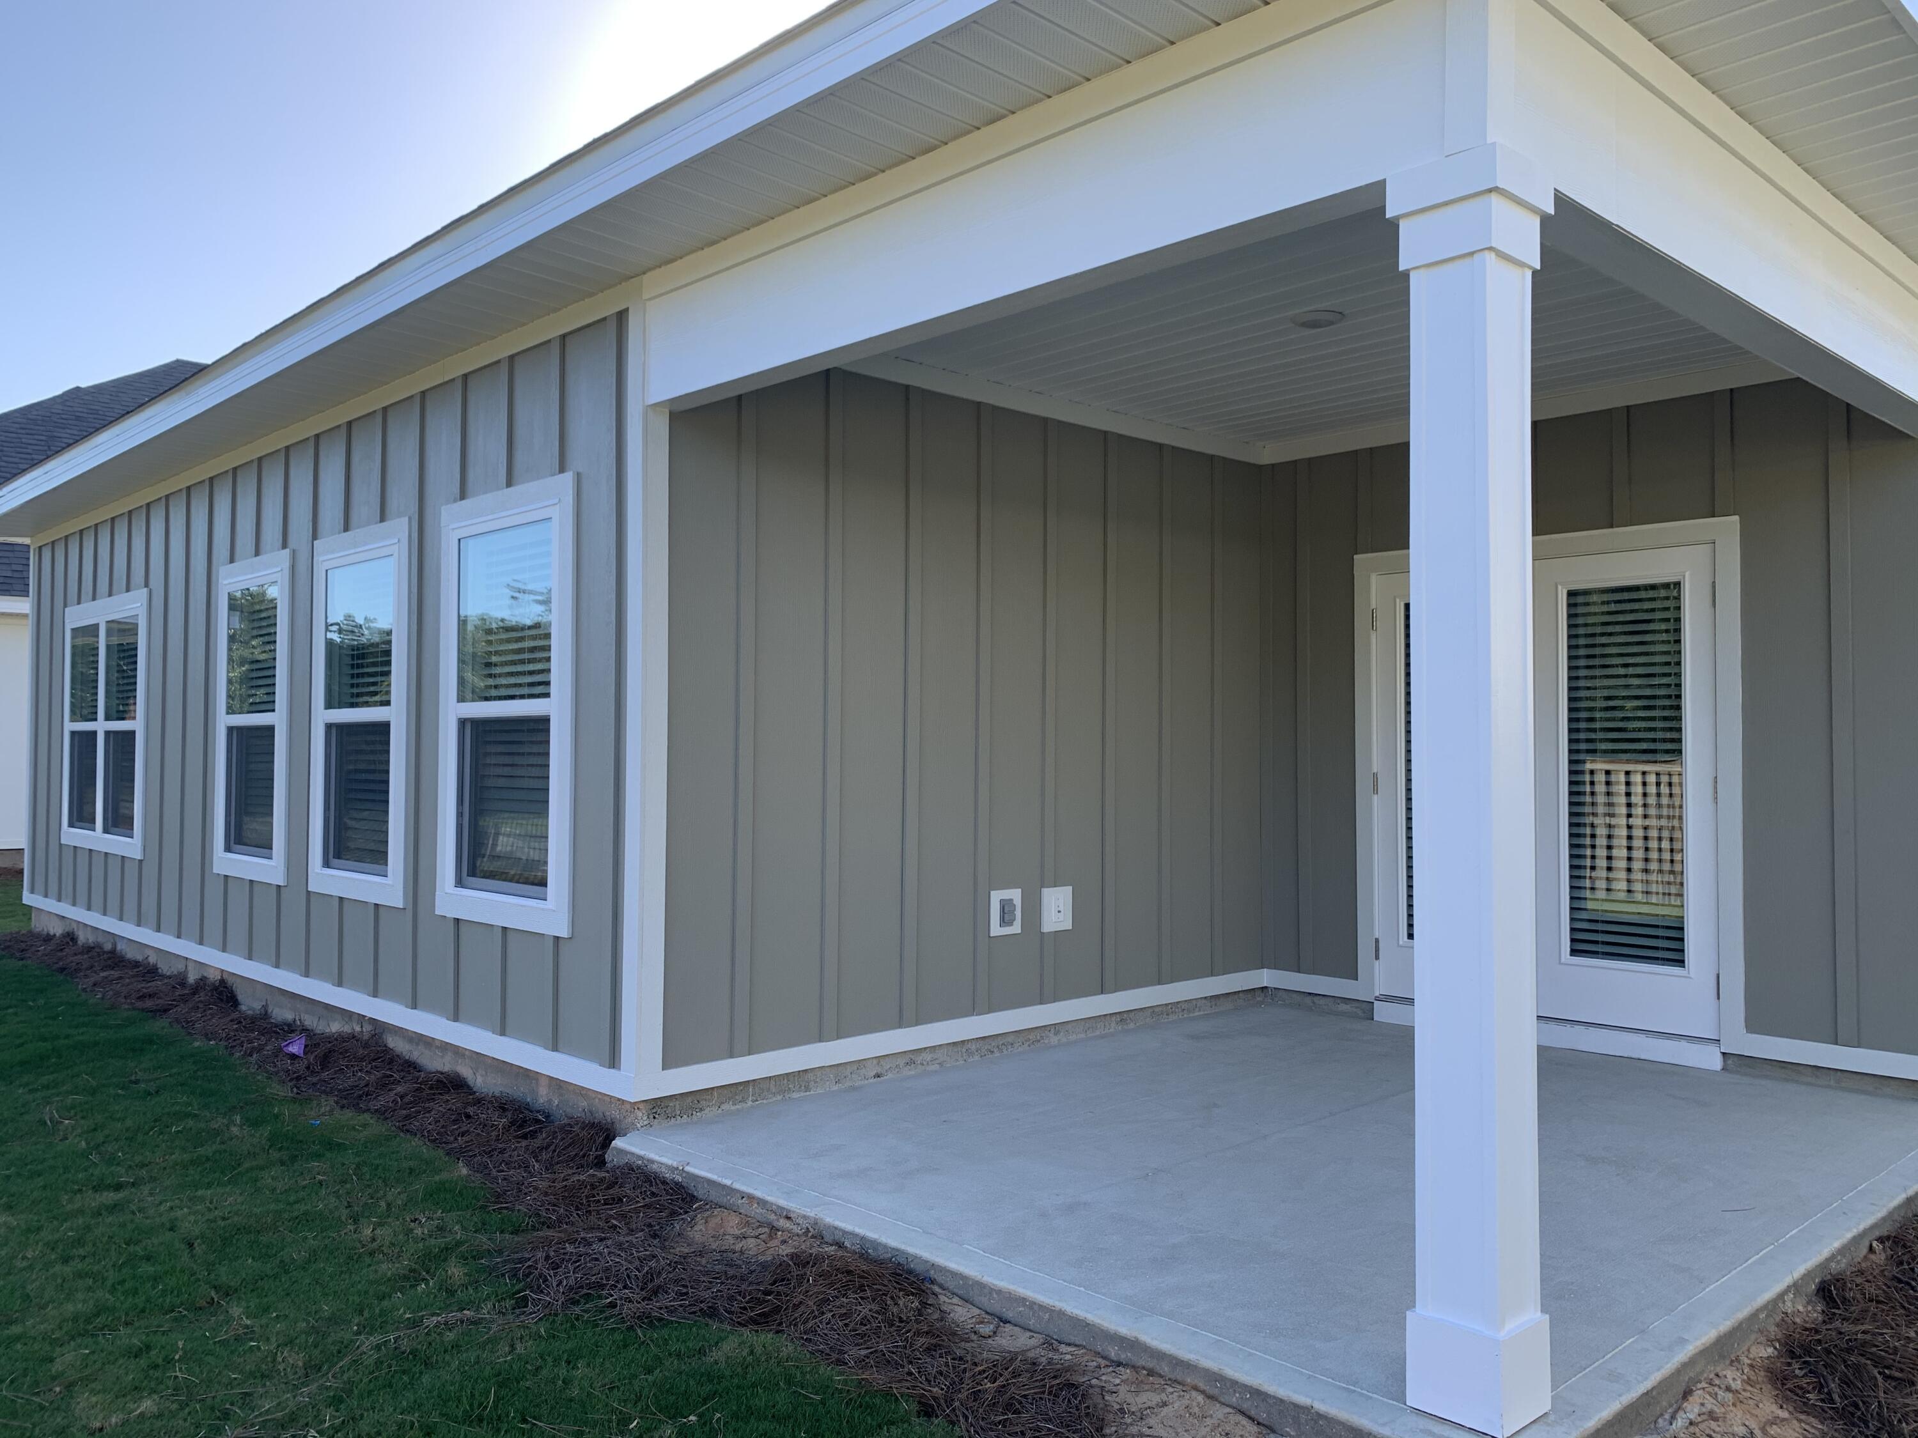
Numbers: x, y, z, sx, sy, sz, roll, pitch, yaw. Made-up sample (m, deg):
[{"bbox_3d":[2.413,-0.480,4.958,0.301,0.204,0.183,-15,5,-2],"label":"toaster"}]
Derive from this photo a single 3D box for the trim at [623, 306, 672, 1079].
[{"bbox_3d":[-1.077,-0.105,4.957,0.108,2.635,0.090,1,-2,-44],"label":"trim"}]

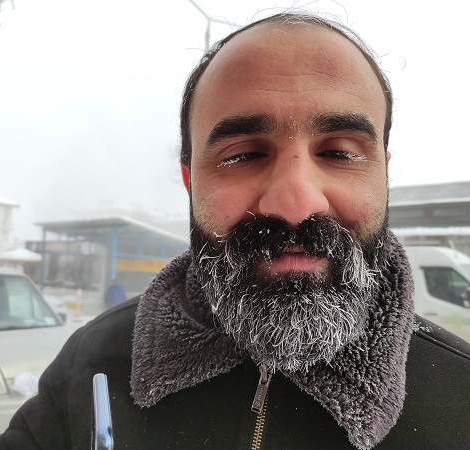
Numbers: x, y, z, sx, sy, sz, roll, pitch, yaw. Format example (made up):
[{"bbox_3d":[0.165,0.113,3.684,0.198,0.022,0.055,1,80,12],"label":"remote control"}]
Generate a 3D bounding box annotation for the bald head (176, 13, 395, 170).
[{"bbox_3d":[0.048,-0.112,0.375,0.168,0.148,0.185,-1,-2,5],"label":"bald head"}]

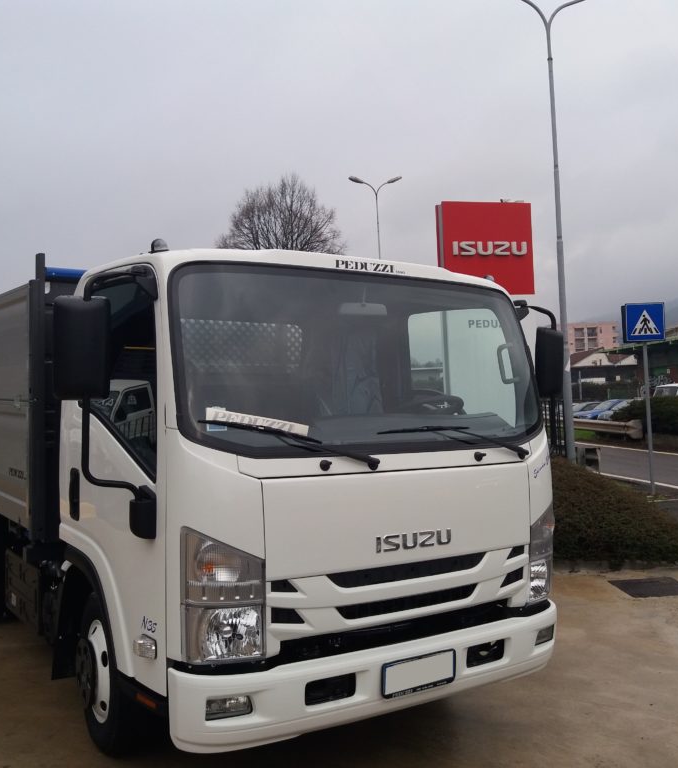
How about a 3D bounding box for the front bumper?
[{"bbox_3d":[0.251,1.135,3.370,1.912,0.294,0.268,0,-1,-34],"label":"front bumper"}]

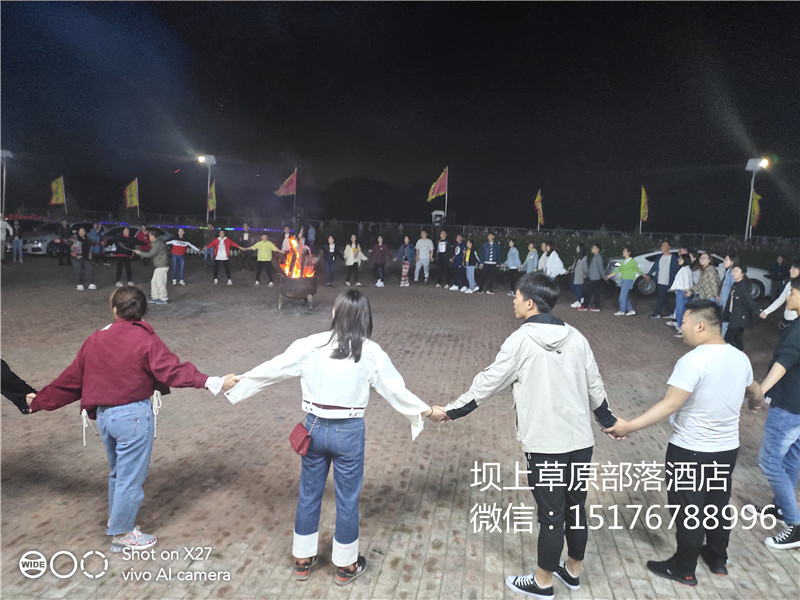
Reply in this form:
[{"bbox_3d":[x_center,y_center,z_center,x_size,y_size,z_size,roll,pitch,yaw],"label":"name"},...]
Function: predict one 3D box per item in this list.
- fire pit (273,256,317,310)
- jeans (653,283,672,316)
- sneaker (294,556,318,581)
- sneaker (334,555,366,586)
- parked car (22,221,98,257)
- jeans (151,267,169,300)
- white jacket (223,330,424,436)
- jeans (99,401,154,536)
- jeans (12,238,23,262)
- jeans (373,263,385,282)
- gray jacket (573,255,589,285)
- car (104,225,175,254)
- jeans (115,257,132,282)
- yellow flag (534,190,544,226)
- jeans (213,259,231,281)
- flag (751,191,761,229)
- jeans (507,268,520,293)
[{"bbox_3d":[-2.443,-0.419,12.426,1.000,1.180,0.920,2,8,0],"label":"fire pit"},{"bbox_3d":[6.302,-0.114,12.688,0.380,0.910,0.440,-5,11,-38],"label":"jeans"},{"bbox_3d":[-0.529,1.535,3.161,0.100,0.110,0.260,3,8,13],"label":"sneaker"},{"bbox_3d":[-0.282,1.538,3.087,0.097,0.110,0.247,7,10,32],"label":"sneaker"},{"bbox_3d":[-16.665,-3.030,26.210,1.820,1.520,4.600,3,8,7],"label":"parked car"},{"bbox_3d":[-5.860,-0.414,12.950,0.420,0.870,0.360,-1,9,-16],"label":"jeans"},{"bbox_3d":[-0.397,0.469,2.950,1.080,0.550,0.360,2,8,8],"label":"white jacket"},{"bbox_3d":[-1.657,0.990,3.208,0.340,0.850,0.320,5,9,20],"label":"jeans"},{"bbox_3d":[-15.468,-2.067,21.494,0.410,0.870,0.270,-2,9,-27],"label":"jeans"},{"bbox_3d":[-0.673,-0.930,17.050,0.380,0.800,0.300,2,8,3],"label":"jeans"},{"bbox_3d":[4.602,-0.778,13.551,0.340,0.750,0.440,0,9,-12],"label":"gray jacket"},{"bbox_3d":[-12.884,-2.769,26.018,1.800,1.460,4.600,3,8,12],"label":"car"},{"bbox_3d":[-7.798,-0.844,15.017,0.480,0.820,0.280,-2,9,-28],"label":"jeans"},{"bbox_3d":[8.658,-5.741,32.987,0.620,2.100,0.400,4,9,15],"label":"yellow flag"},{"bbox_3d":[-5.700,-1.008,17.000,0.550,0.800,0.300,-2,9,-24],"label":"jeans"},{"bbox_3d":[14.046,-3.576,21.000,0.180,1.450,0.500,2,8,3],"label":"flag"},{"bbox_3d":[3.386,-0.652,15.856,0.340,0.860,0.390,-5,11,-41],"label":"jeans"}]

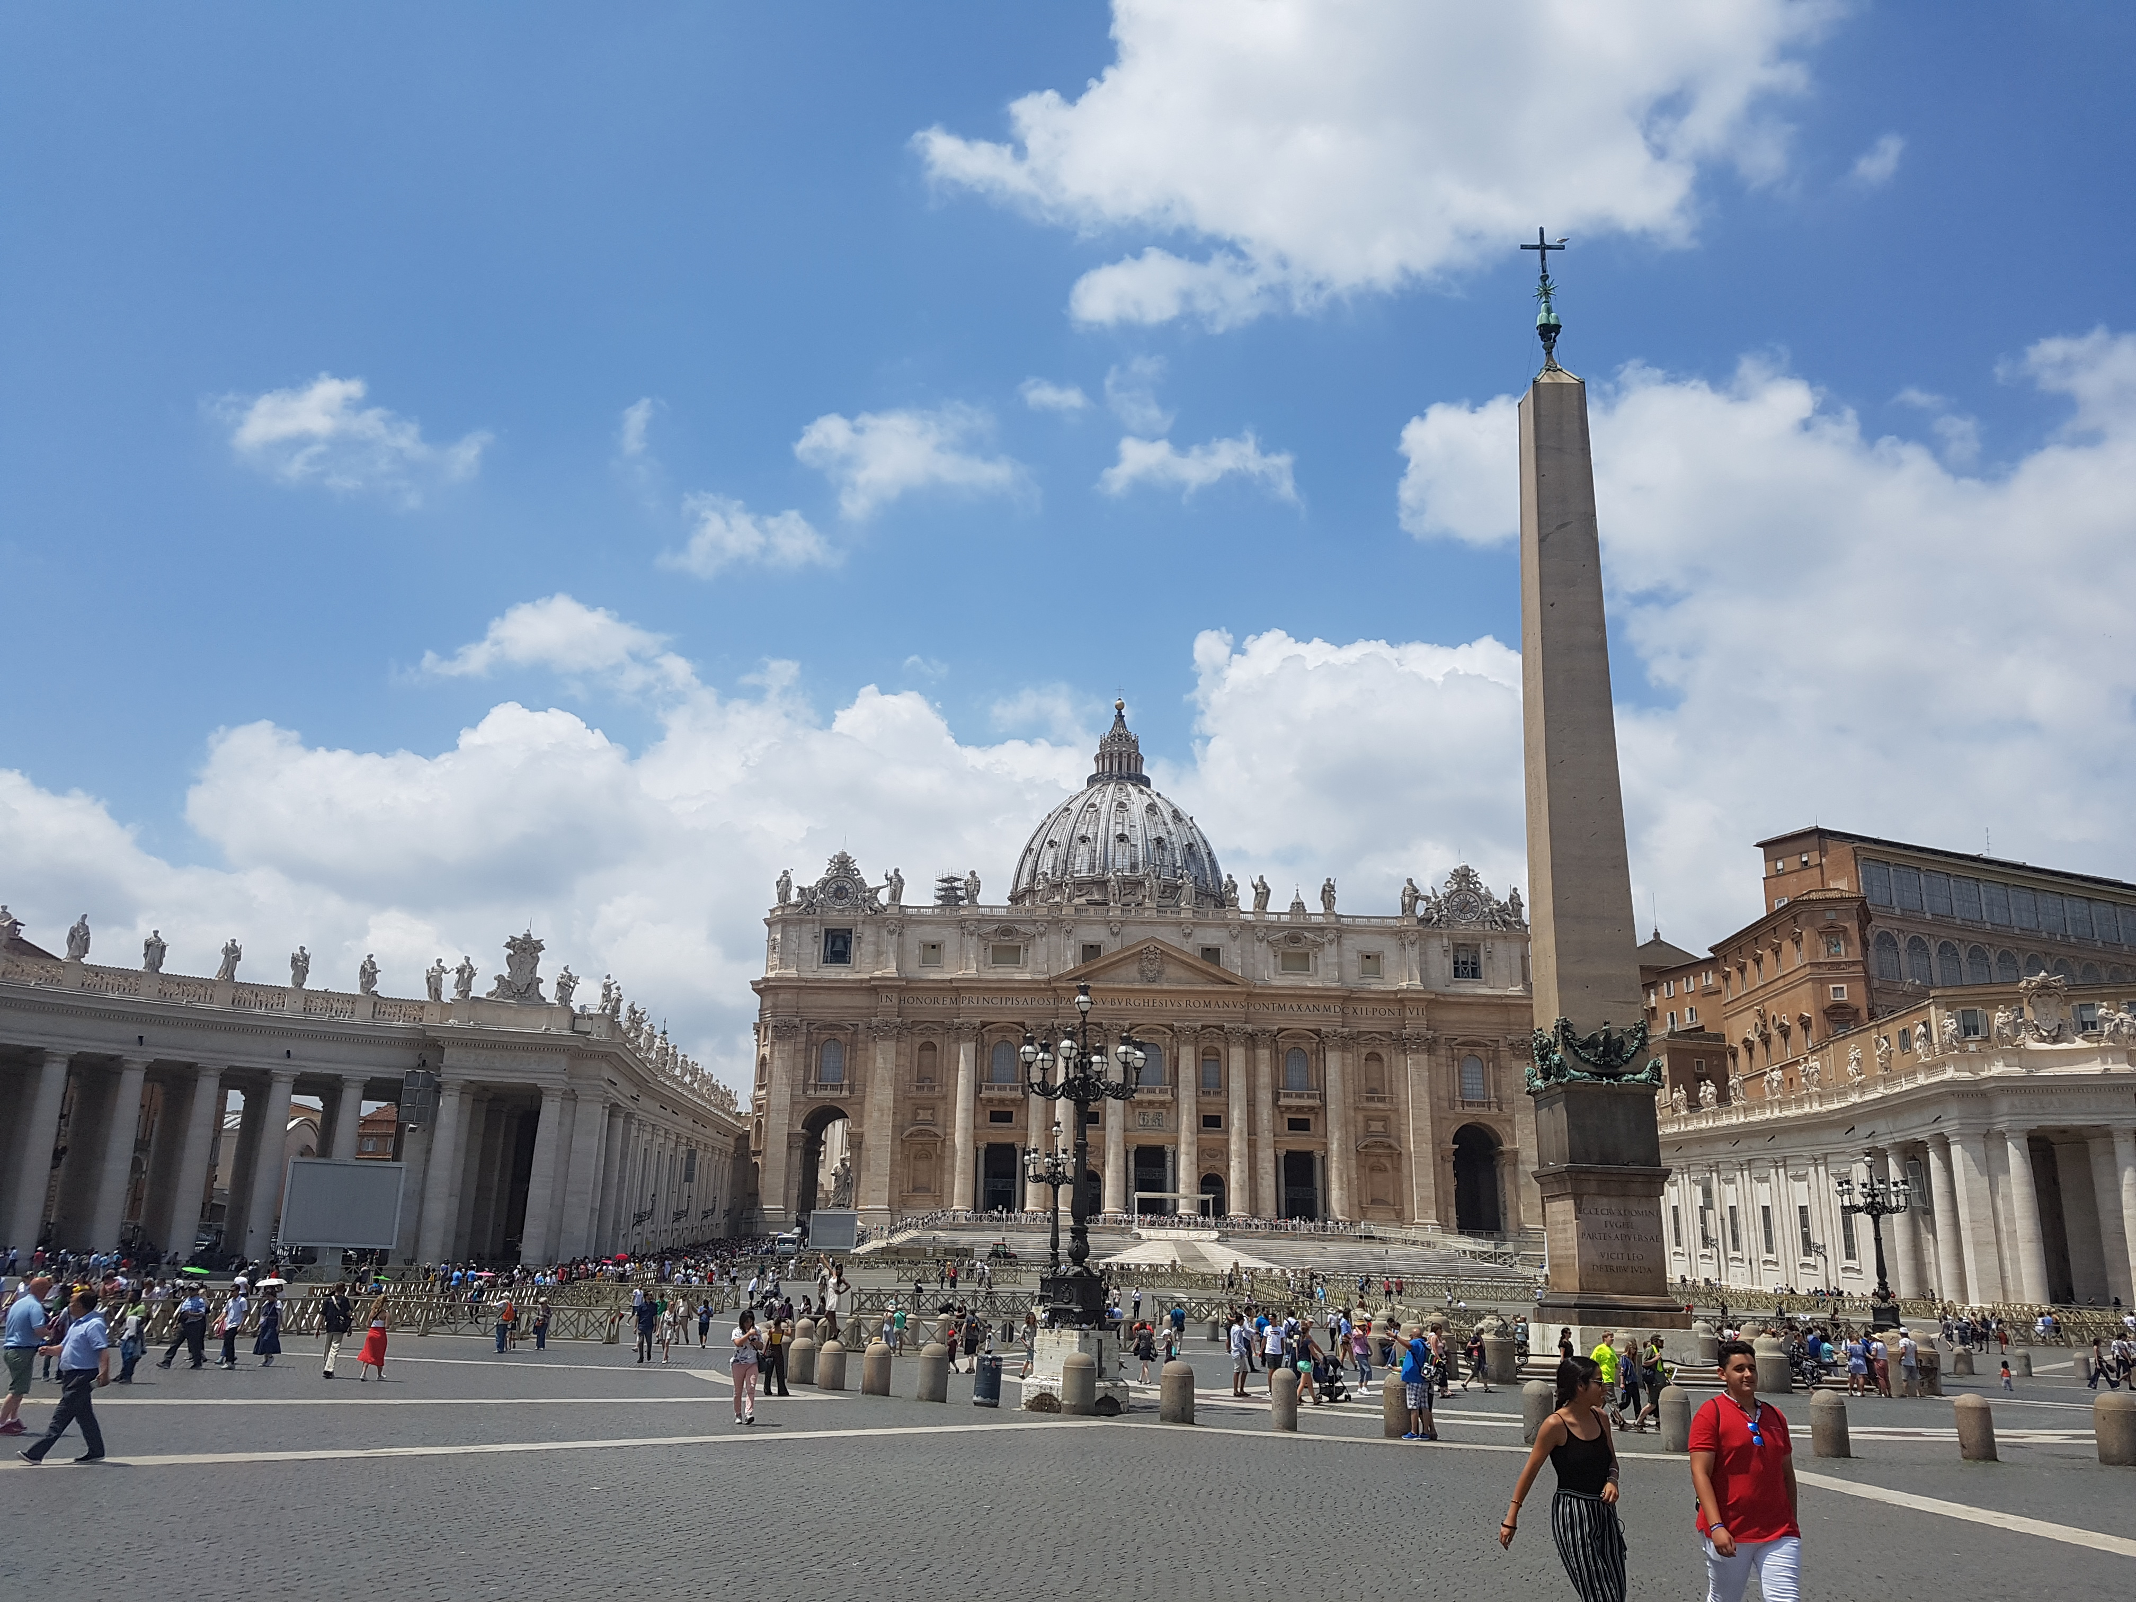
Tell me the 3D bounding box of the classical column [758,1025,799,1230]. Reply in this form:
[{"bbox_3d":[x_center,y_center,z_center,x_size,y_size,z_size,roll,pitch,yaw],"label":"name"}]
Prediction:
[{"bbox_3d":[-42.659,47.469,237.123,4.000,30.400,2.600,2,-15,-1],"label":"classical column"}]

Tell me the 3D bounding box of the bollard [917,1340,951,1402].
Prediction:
[{"bbox_3d":[-2.605,11.151,31.309,0.580,1.064,0.580,3,-16,-4],"label":"bollard"}]

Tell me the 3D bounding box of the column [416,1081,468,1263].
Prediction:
[{"bbox_3d":[-44.805,26.558,114.818,2.000,12.880,2.000,2,-16,-1],"label":"column"}]

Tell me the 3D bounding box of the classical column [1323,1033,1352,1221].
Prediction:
[{"bbox_3d":[39.124,46.783,231.493,3.400,27.364,3.200,2,-16,0],"label":"classical column"}]

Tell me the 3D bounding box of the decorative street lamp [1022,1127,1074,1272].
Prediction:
[{"bbox_3d":[-0.455,14.663,57.382,2.200,6.250,2.200,1,-16,0],"label":"decorative street lamp"}]

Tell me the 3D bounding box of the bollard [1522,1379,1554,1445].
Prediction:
[{"bbox_3d":[7.665,9.946,26.133,0.500,0.943,0.500,1,-16,0],"label":"bollard"}]

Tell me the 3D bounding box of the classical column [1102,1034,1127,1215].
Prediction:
[{"bbox_3d":[7.027,46.914,237.959,3.200,28.044,3.200,2,-16,-1],"label":"classical column"}]

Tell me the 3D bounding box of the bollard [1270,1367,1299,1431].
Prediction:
[{"bbox_3d":[3.654,10.137,27.178,0.460,0.976,0.460,-1,-16,7],"label":"bollard"}]

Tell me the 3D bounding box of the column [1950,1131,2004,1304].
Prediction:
[{"bbox_3d":[71.280,32.855,125.705,1.900,12.782,1.900,-1,-17,10],"label":"column"}]

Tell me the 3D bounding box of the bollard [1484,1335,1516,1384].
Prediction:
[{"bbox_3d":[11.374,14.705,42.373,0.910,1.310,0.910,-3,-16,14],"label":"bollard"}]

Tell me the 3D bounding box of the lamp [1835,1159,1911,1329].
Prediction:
[{"bbox_3d":[33.329,18.131,66.090,2.750,7.370,2.750,-6,-17,25],"label":"lamp"}]

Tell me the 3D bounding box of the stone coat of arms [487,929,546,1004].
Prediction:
[{"bbox_3d":[-41.090,12.414,119.804,4.000,5.355,1.400,12,-19,-32],"label":"stone coat of arms"}]

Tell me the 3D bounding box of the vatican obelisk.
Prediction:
[{"bbox_3d":[17.198,-2.622,54.358,3.500,39.107,3.500,2,-16,-2],"label":"vatican obelisk"}]

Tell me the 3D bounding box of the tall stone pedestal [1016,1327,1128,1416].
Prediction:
[{"bbox_3d":[0.182,10.302,29.102,1.420,1.429,1.420,-14,-23,43],"label":"tall stone pedestal"}]

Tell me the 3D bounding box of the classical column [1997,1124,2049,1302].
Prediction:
[{"bbox_3d":[67.118,29.094,112.087,1.750,12.167,1.750,-8,-18,29],"label":"classical column"}]

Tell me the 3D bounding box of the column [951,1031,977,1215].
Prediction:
[{"bbox_3d":[-15.178,46.958,238.627,3.300,28.100,3.300,2,-15,-1],"label":"column"}]

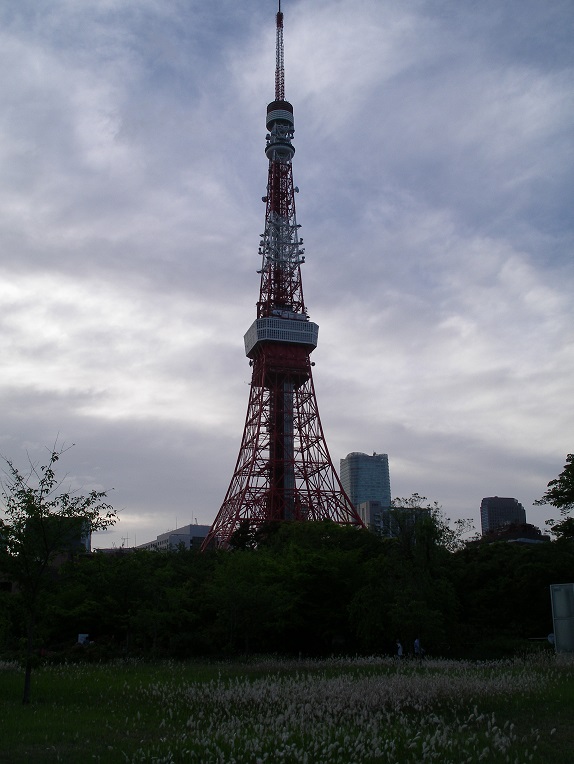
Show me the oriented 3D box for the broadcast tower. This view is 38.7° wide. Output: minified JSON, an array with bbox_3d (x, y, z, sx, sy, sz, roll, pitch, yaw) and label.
[{"bbox_3d":[-2.903,-57.883,387.109,88.000,332.000,88.000,5,-17,-16],"label":"broadcast tower"}]

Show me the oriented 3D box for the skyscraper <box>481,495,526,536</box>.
[{"bbox_3d":[264.418,219.013,982.874,44.000,154.000,31.000,3,-17,-10],"label":"skyscraper"}]

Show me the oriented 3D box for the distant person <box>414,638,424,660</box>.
[{"bbox_3d":[7.071,14.463,43.678,0.450,1.660,0.500,0,-17,0],"label":"distant person"}]

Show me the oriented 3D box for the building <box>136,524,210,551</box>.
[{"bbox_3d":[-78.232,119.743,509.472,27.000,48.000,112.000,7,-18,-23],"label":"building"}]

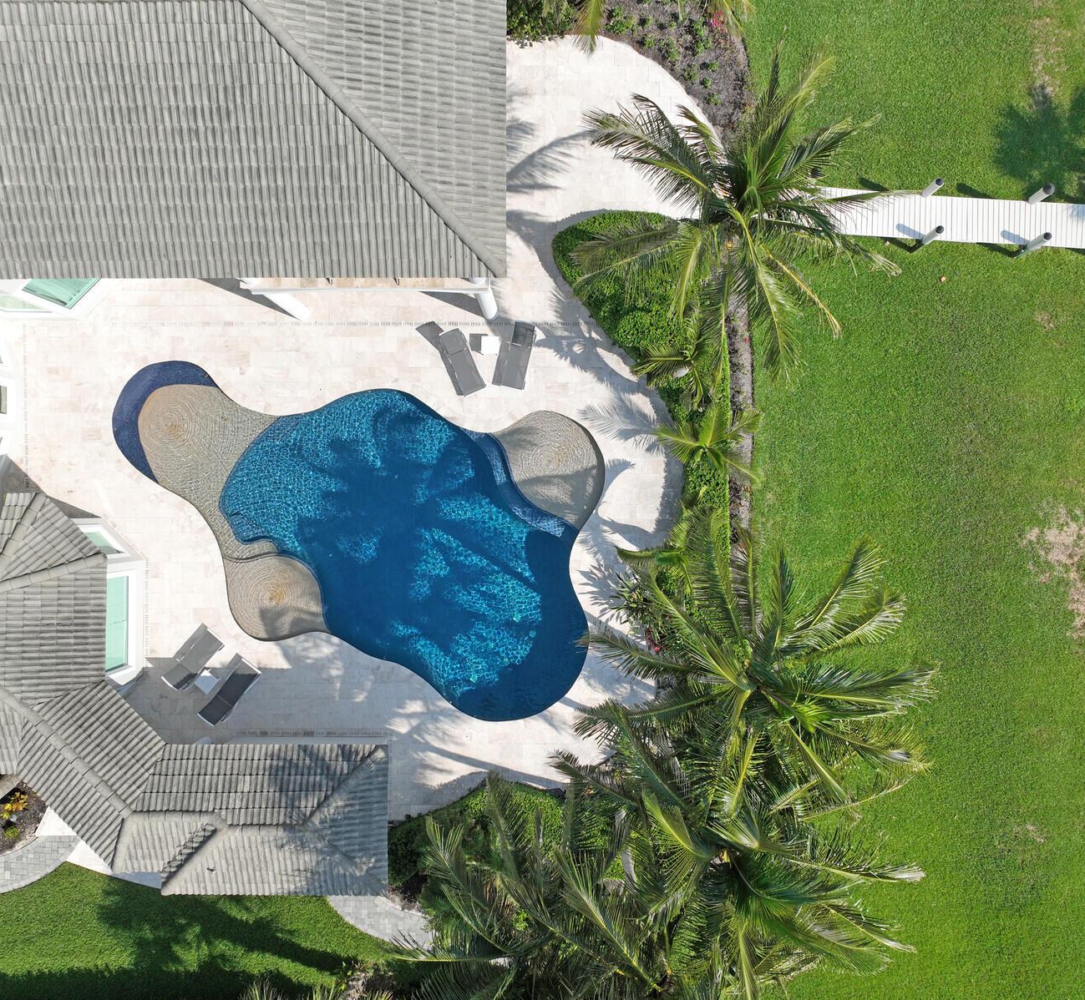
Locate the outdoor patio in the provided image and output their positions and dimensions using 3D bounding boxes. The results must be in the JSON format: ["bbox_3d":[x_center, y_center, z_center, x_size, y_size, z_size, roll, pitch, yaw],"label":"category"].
[{"bbox_3d":[-3.500,-2.000,25.750,19.200,0.400,21.600,0,90,0],"label":"outdoor patio"}]

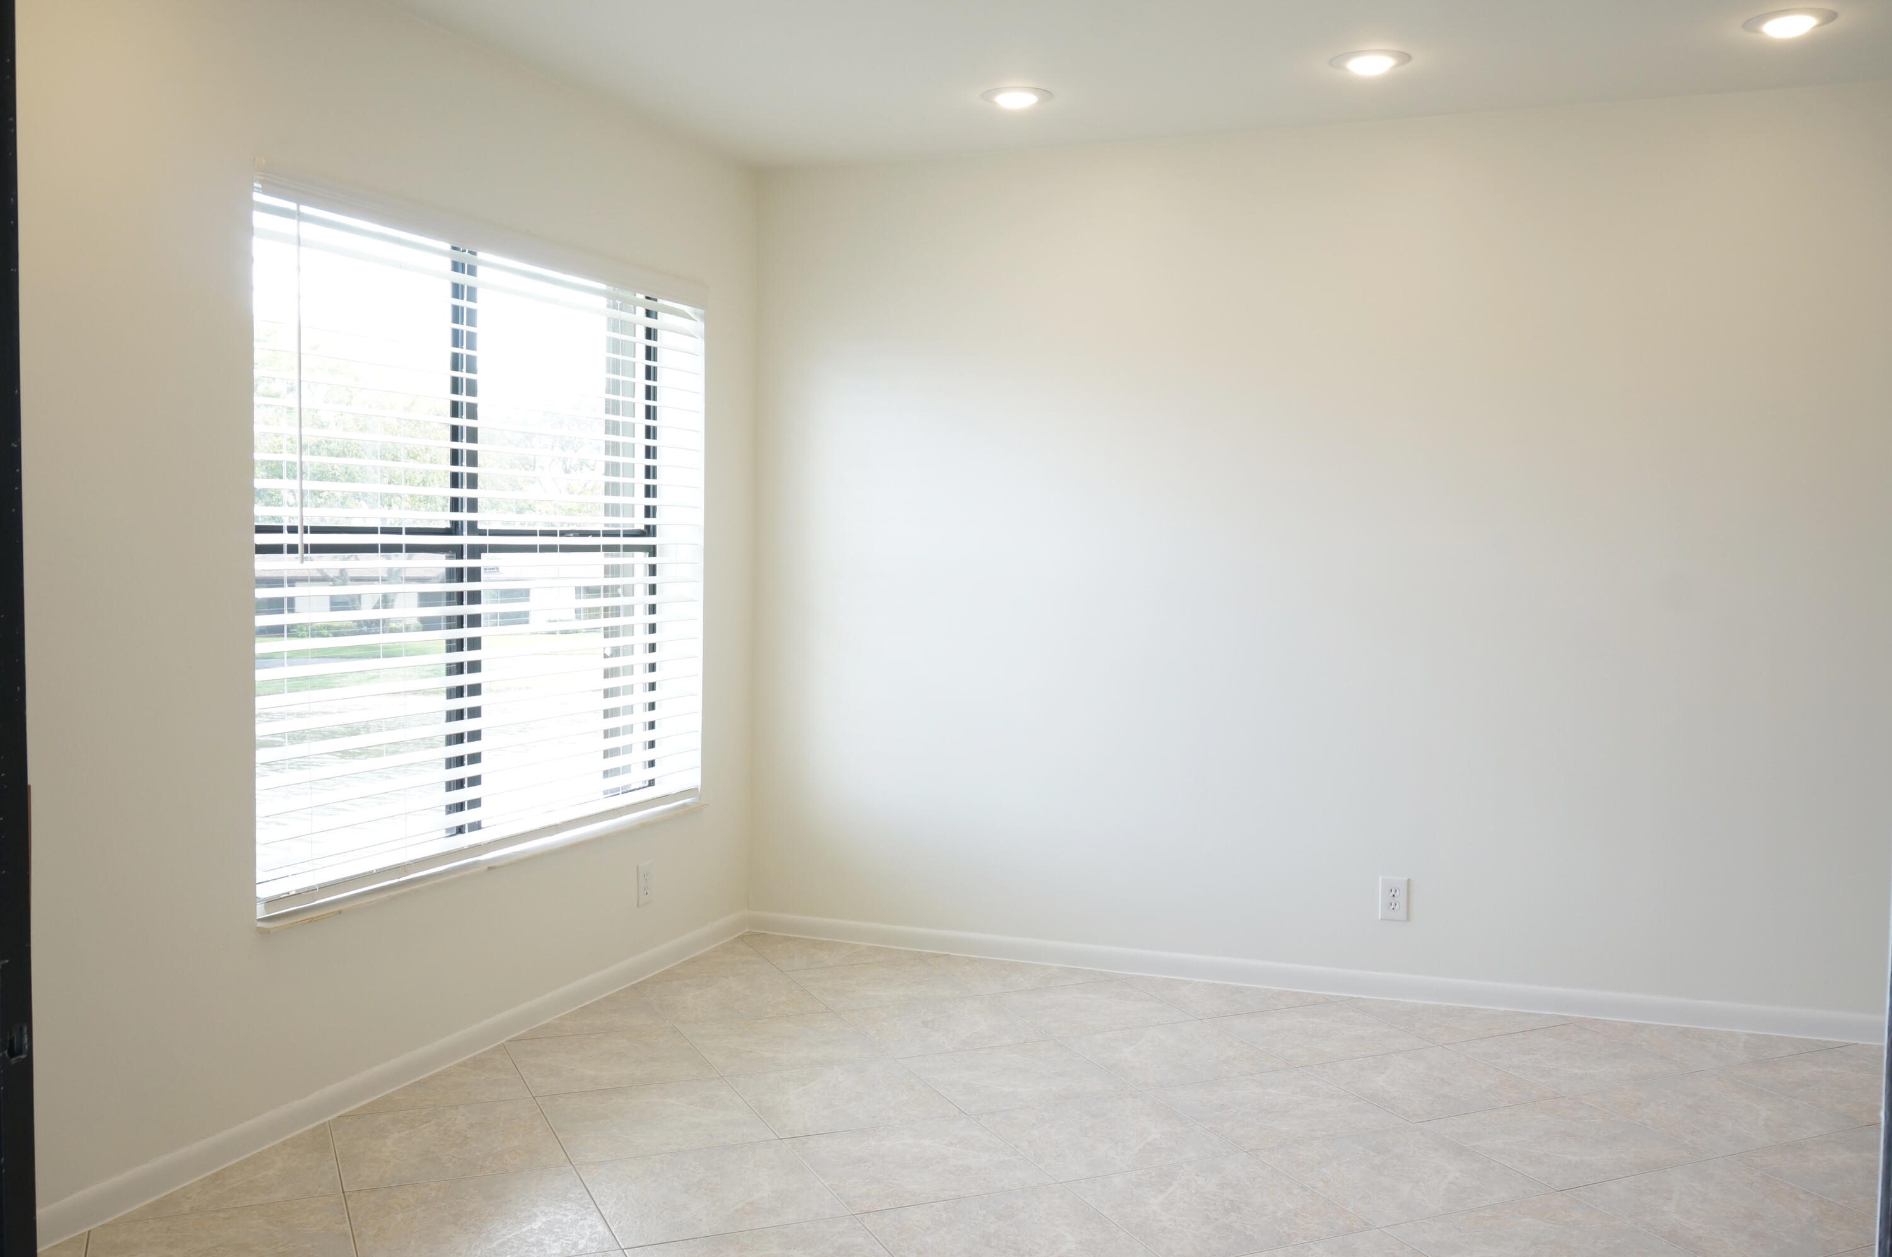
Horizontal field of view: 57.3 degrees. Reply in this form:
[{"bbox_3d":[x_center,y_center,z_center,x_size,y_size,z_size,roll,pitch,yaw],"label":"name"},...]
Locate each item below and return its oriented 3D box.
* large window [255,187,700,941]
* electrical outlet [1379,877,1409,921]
[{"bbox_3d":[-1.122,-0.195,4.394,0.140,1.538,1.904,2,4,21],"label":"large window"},{"bbox_3d":[1.254,0.759,4.839,0.079,0.120,0.010,2,4,21],"label":"electrical outlet"}]

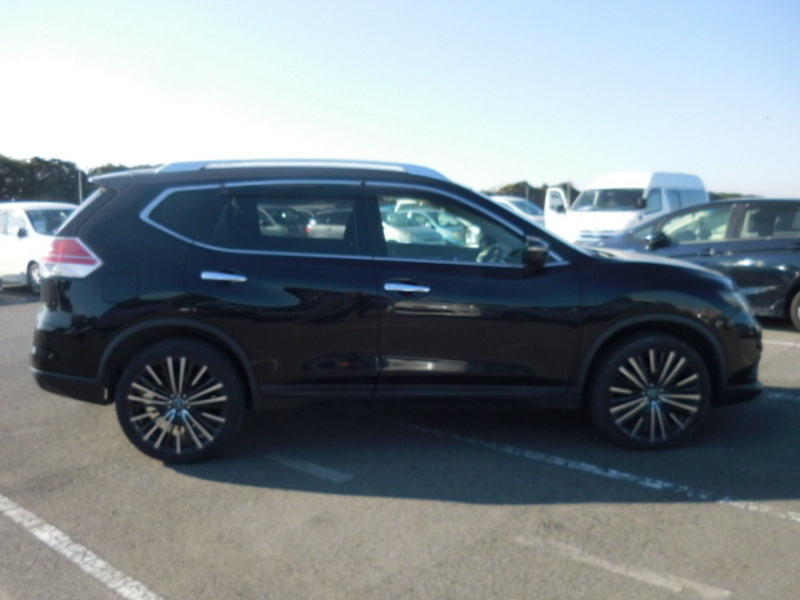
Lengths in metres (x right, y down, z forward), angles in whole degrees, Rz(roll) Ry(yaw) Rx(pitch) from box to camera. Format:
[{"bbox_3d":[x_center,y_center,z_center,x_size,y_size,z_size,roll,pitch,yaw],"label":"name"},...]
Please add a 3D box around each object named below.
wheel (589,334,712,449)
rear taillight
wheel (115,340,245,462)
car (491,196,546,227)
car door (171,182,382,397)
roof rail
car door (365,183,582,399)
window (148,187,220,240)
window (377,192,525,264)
[{"bbox_3d":[1.486,0.532,4.579,0.690,0.690,0.240,-1,7,-5],"label":"wheel"},{"bbox_3d":[-1.806,-0.237,4.214,0.360,0.235,0.270,-1,7,-5],"label":"rear taillight"},{"bbox_3d":[-1.234,0.563,4.320,0.690,0.690,0.240,-1,7,-5],"label":"wheel"},{"bbox_3d":[3.058,-1.767,19.798,4.500,1.640,1.730,6,9,41],"label":"car"},{"bbox_3d":[-0.690,-0.062,4.287,1.130,1.200,0.250,-1,7,-5],"label":"car door"},{"bbox_3d":[-0.539,-0.762,4.410,1.740,0.110,0.080,-1,7,-5],"label":"roof rail"},{"bbox_3d":[0.434,-0.070,4.395,1.210,1.200,0.250,-1,7,-5],"label":"car door"},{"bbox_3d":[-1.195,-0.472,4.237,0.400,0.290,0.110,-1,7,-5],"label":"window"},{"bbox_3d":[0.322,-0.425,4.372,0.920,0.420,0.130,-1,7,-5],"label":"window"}]

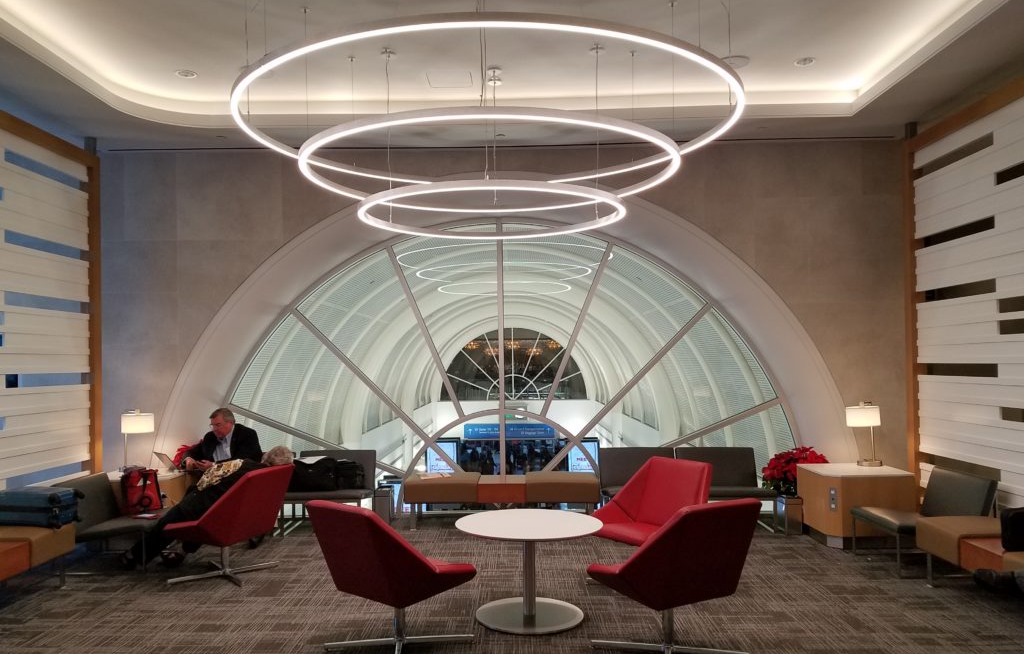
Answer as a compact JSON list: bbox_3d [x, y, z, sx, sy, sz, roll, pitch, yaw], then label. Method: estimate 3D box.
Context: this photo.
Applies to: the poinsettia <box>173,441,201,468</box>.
[{"bbox_3d":[-2.803,1.208,6.947,0.465,0.420,0.465,-1,-3,0],"label":"poinsettia"}]

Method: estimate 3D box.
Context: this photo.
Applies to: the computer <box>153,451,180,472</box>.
[{"bbox_3d":[-3.091,1.258,7.153,0.330,0.175,0.310,2,-4,-43],"label":"computer"}]

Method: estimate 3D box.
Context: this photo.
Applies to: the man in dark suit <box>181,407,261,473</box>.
[{"bbox_3d":[-2.452,1.269,6.596,0.630,1.140,0.870,-2,-3,27],"label":"man in dark suit"}]

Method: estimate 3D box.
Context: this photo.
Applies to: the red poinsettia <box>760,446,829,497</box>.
[{"bbox_3d":[2.606,1.328,7.070,0.620,0.480,0.550,-1,-3,1],"label":"red poinsettia"}]

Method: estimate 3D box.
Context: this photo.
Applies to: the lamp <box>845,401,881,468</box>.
[{"bbox_3d":[3.152,0.960,6.881,0.330,0.590,0.310,-1,-3,1],"label":"lamp"}]

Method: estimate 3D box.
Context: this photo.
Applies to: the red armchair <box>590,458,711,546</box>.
[{"bbox_3d":[0.928,1.326,5.248,0.720,0.795,0.825,1,-3,-37],"label":"red armchair"}]

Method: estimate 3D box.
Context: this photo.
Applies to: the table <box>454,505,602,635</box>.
[{"bbox_3d":[0.114,1.501,4.766,0.910,0.566,0.910,-1,-3,1],"label":"table"}]

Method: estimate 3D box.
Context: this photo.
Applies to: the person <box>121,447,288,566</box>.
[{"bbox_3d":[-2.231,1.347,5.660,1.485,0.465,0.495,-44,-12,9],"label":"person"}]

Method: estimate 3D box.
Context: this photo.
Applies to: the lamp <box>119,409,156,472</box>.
[{"bbox_3d":[-3.591,1.087,7.366,0.330,0.590,0.310,-1,-3,1],"label":"lamp"}]

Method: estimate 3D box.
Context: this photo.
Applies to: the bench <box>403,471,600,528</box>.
[{"bbox_3d":[-0.085,1.688,7.472,1.830,0.445,0.640,-1,-3,1],"label":"bench"}]

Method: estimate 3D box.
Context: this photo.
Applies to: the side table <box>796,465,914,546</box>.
[{"bbox_3d":[2.831,1.462,6.349,0.667,0.562,0.705,-1,-3,0],"label":"side table"}]

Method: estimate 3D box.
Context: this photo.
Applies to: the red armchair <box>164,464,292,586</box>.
[{"bbox_3d":[-1.992,1.383,5.473,0.720,0.795,0.825,-2,-3,18],"label":"red armchair"}]

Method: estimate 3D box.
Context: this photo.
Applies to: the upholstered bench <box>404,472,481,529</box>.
[{"bbox_3d":[-0.630,1.622,7.214,0.667,0.431,0.645,-1,-3,0],"label":"upholstered bench"}]

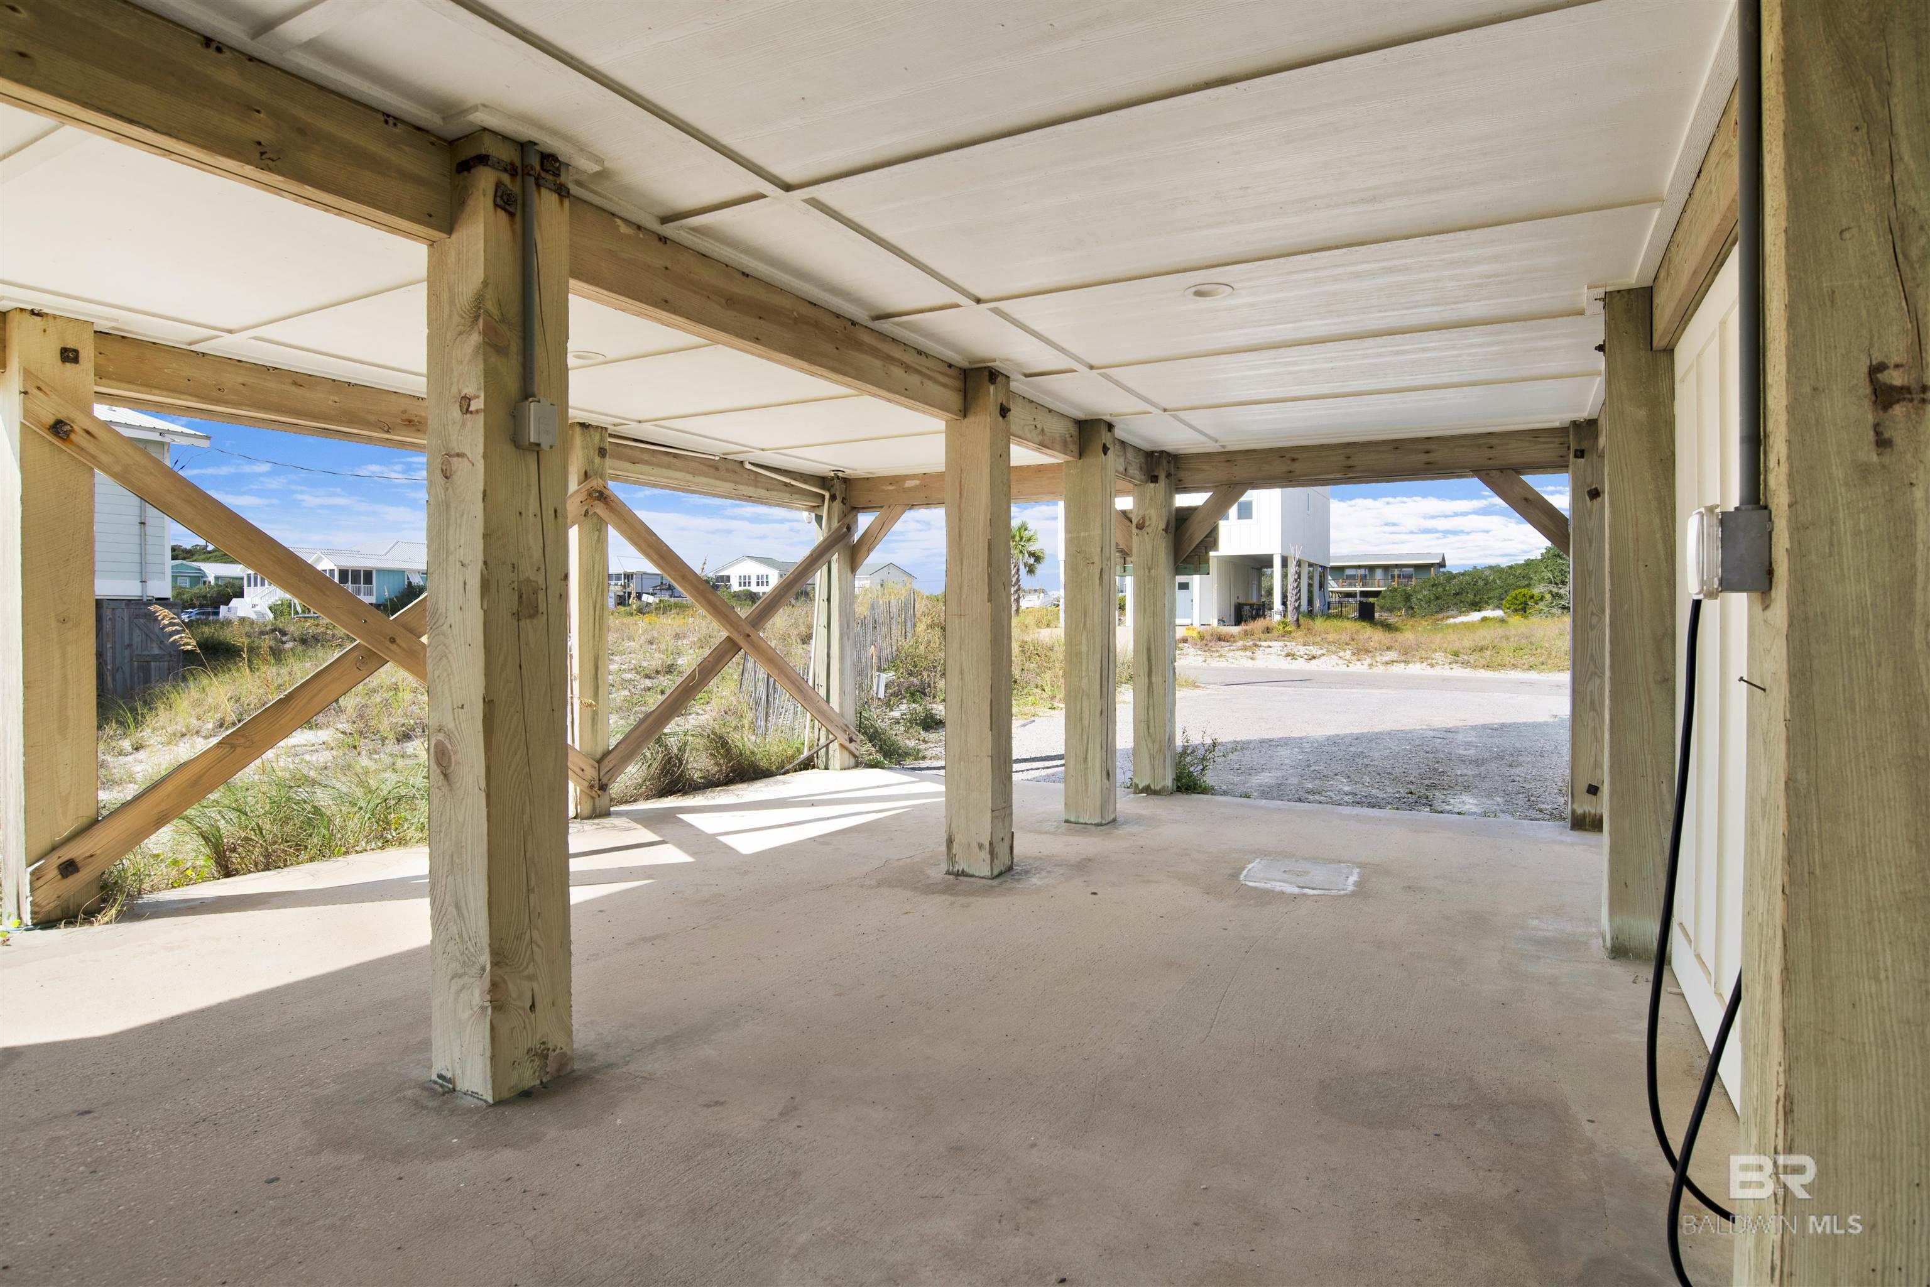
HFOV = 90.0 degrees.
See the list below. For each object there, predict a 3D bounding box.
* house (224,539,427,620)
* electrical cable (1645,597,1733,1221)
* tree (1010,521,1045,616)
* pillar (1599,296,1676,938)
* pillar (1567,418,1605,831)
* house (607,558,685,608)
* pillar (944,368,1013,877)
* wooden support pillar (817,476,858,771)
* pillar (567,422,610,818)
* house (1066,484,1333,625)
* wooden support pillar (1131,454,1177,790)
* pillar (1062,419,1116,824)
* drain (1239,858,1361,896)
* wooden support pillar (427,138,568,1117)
[{"bbox_3d":[-46.800,-4.750,74.000,14.000,6.100,12.000,1,1,29],"label":"house"},{"bbox_3d":[1.001,0.385,1.330,0.120,0.880,0.120,1,1,30],"label":"electrical cable"},{"bbox_3d":[2.500,-3.750,48.000,2.900,4.950,2.900,0,1,0],"label":"tree"},{"bbox_3d":[2.791,-0.090,3.973,0.272,2.738,0.272,1,1,30],"label":"pillar"},{"bbox_3d":[4.259,-0.119,6.541,0.270,2.745,0.270,1,1,29],"label":"pillar"},{"bbox_3d":[-40.000,-7.600,119.000,12.000,6.200,10.000,1,1,29],"label":"house"},{"bbox_3d":[0.083,-0.114,5.350,0.272,2.738,0.272,1,1,30],"label":"pillar"},{"bbox_3d":[-1.218,-0.184,9.151,0.272,2.738,0.272,1,1,30],"label":"wooden support pillar"},{"bbox_3d":[-2.701,-0.140,6.813,0.272,2.738,0.272,1,1,30],"label":"pillar"},{"bbox_3d":[11.333,-5.618,46.143,9.900,9.500,11.000,1,1,30],"label":"house"},{"bbox_3d":[1.559,-0.162,7.912,0.272,2.738,0.272,1,1,30],"label":"wooden support pillar"},{"bbox_3d":[0.873,-0.131,6.694,0.270,2.745,0.270,1,1,29],"label":"pillar"},{"bbox_3d":[1.847,1.279,5.298,0.551,0.025,0.594,1,1,29],"label":"drain"},{"bbox_3d":[-1.399,-0.064,2.901,0.270,2.745,0.270,1,1,29],"label":"wooden support pillar"}]

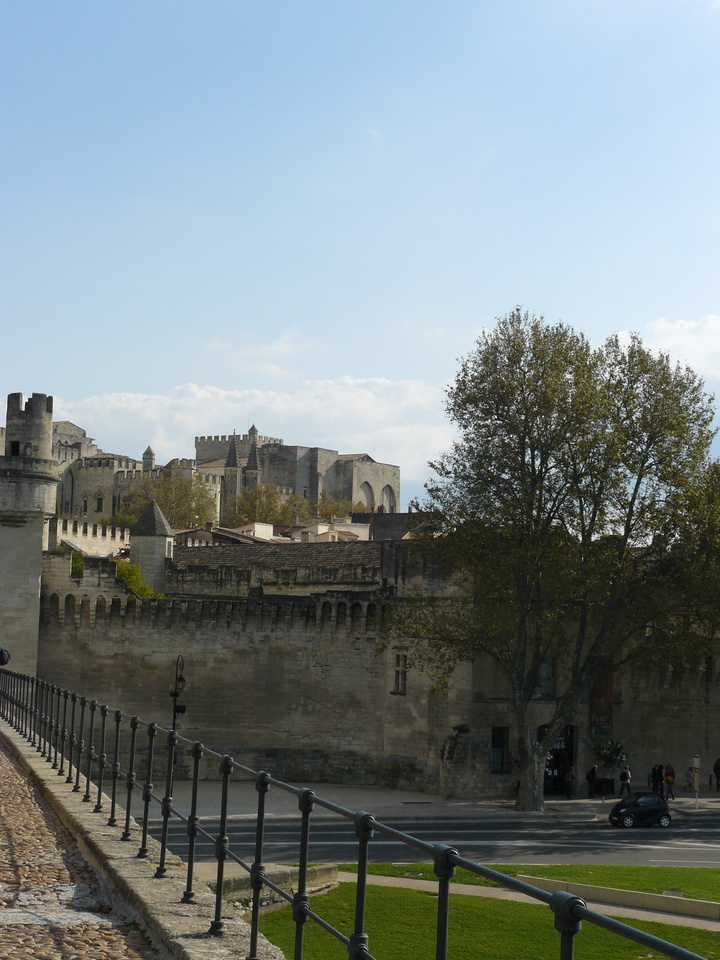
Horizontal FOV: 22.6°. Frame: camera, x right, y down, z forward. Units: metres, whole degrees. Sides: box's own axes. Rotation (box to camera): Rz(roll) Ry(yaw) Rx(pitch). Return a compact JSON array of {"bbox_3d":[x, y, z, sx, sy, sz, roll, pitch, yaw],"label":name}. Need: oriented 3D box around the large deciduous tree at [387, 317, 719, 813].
[{"bbox_3d":[9.799,3.806,90.350,16.139,25.260,15.000,1,-5,0],"label":"large deciduous tree"}]

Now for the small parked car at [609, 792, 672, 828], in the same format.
[{"bbox_3d":[12.949,15.238,83.370,2.650,1.550,1.550,3,-5,-14],"label":"small parked car"}]

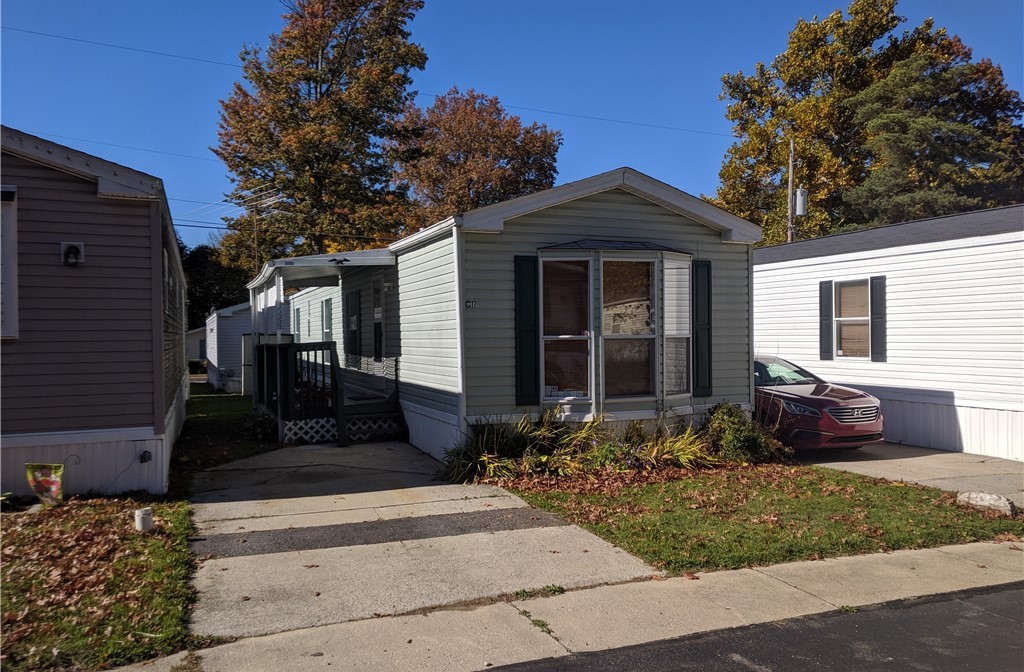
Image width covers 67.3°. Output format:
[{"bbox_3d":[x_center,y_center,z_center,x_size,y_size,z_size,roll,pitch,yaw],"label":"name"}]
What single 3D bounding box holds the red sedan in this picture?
[{"bbox_3d":[3.800,1.000,12.750,1.860,1.475,4.850,-1,0,-23],"label":"red sedan"}]

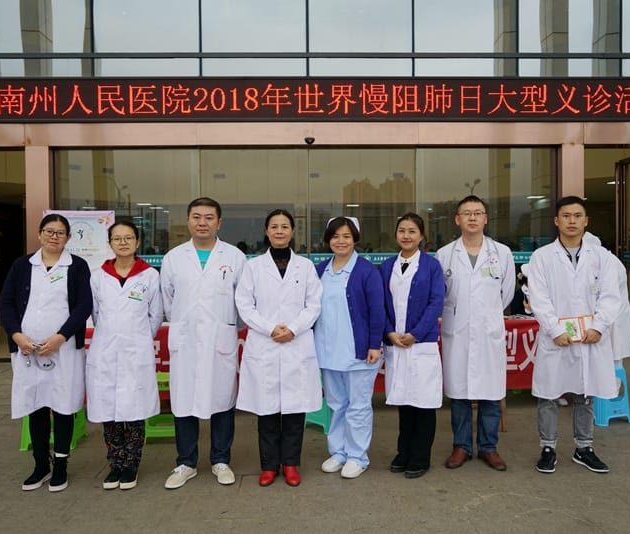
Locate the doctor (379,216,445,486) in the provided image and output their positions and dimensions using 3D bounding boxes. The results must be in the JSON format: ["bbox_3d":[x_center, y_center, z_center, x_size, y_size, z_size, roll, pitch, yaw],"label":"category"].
[{"bbox_3d":[0.616,0.472,3.658,0.401,1.622,0.343,0,1,20],"label":"doctor"}]

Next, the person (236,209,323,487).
[{"bbox_3d":[-0.219,0.469,3.553,0.527,1.646,0.343,-1,1,-2],"label":"person"}]

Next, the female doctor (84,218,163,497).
[{"bbox_3d":[-1.165,0.512,3.515,0.442,1.579,0.313,-1,1,-4],"label":"female doctor"}]

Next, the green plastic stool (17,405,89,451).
[{"bbox_3d":[-1.906,1.065,4.249,0.364,0.465,0.313,-1,1,-2],"label":"green plastic stool"}]

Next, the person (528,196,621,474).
[{"bbox_3d":[1.665,0.413,3.697,0.569,1.718,0.364,0,1,16],"label":"person"}]

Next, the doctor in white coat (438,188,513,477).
[{"bbox_3d":[1.060,0.404,3.779,0.498,1.745,0.323,0,1,12],"label":"doctor in white coat"}]

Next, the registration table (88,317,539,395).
[{"bbox_3d":[-0.004,0.872,5.186,3.939,0.788,0.606,-1,1,-3],"label":"registration table"}]

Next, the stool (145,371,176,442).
[{"bbox_3d":[-1.053,1.055,4.380,0.364,0.465,0.313,-1,1,-2],"label":"stool"}]

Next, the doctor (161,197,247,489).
[{"bbox_3d":[-0.678,0.435,3.533,0.512,1.723,0.333,-1,1,-6],"label":"doctor"}]

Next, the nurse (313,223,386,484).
[{"bbox_3d":[0.211,0.487,3.635,0.441,1.599,0.343,0,1,18],"label":"nurse"}]

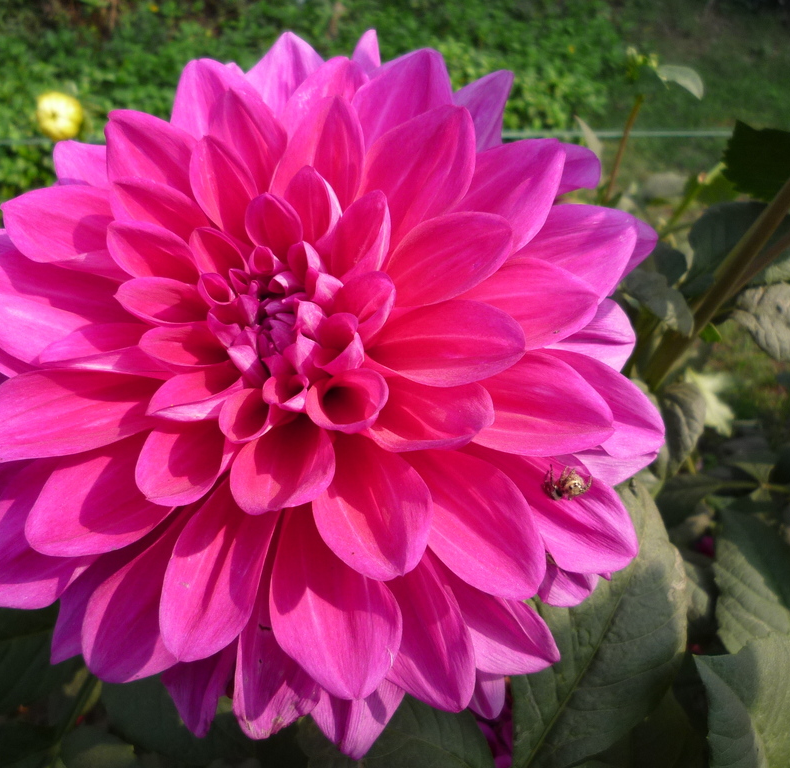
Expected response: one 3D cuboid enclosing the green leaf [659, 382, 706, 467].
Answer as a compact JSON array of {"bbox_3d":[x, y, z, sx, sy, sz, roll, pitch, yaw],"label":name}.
[{"bbox_3d":[0.130,0.018,0.340,0.028,0.042,0.012,15,-16,-27],"label":"green leaf"}]

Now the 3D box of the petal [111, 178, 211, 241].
[{"bbox_3d":[-0.066,-0.049,0.212,0.035,0.017,0.014,30,6,3],"label":"petal"}]

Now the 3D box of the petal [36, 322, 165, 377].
[{"bbox_3d":[-0.083,-0.009,0.215,0.043,0.014,0.014,-1,63,5],"label":"petal"}]

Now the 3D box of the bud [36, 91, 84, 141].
[{"bbox_3d":[-0.308,-0.247,0.680,0.041,0.041,0.041,4,28,8],"label":"bud"}]

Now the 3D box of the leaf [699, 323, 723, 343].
[{"bbox_3d":[0.164,-0.027,0.385,0.014,0.004,0.010,32,64,0],"label":"leaf"}]

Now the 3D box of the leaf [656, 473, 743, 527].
[{"bbox_3d":[0.126,0.049,0.310,0.038,0.012,0.026,-4,54,-10],"label":"leaf"}]

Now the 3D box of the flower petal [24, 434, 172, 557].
[{"bbox_3d":[-0.087,0.033,0.225,0.051,0.012,0.027,-33,74,-26],"label":"flower petal"}]

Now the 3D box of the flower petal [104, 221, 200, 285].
[{"bbox_3d":[-0.069,-0.038,0.213,0.029,0.017,0.011,25,-7,-12],"label":"flower petal"}]

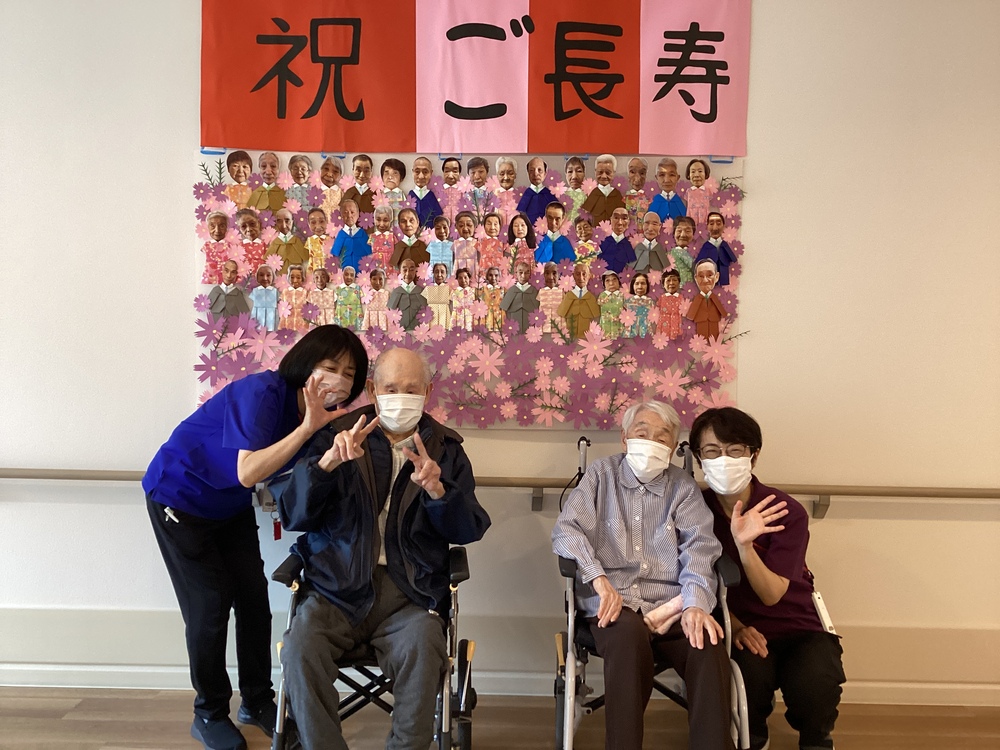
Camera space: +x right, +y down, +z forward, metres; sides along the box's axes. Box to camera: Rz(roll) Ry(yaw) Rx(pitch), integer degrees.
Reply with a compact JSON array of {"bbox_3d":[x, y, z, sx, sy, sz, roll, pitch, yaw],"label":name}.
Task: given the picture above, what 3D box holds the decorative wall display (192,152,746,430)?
[{"bbox_3d":[-0.101,-0.278,2.966,1.845,0.925,0.050,1,3,0],"label":"decorative wall display"}]

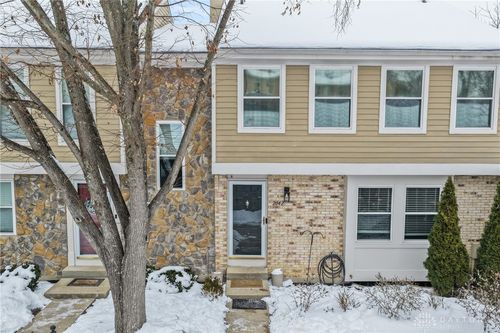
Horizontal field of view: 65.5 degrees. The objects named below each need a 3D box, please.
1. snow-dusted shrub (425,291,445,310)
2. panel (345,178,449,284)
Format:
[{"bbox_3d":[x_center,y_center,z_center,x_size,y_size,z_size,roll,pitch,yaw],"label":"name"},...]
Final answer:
[{"bbox_3d":[4.017,2.901,8.444,0.390,0.360,0.350,0,5,-1],"label":"snow-dusted shrub"},{"bbox_3d":[3.738,1.569,9.817,2.640,2.710,0.200,0,5,-1],"label":"panel"}]

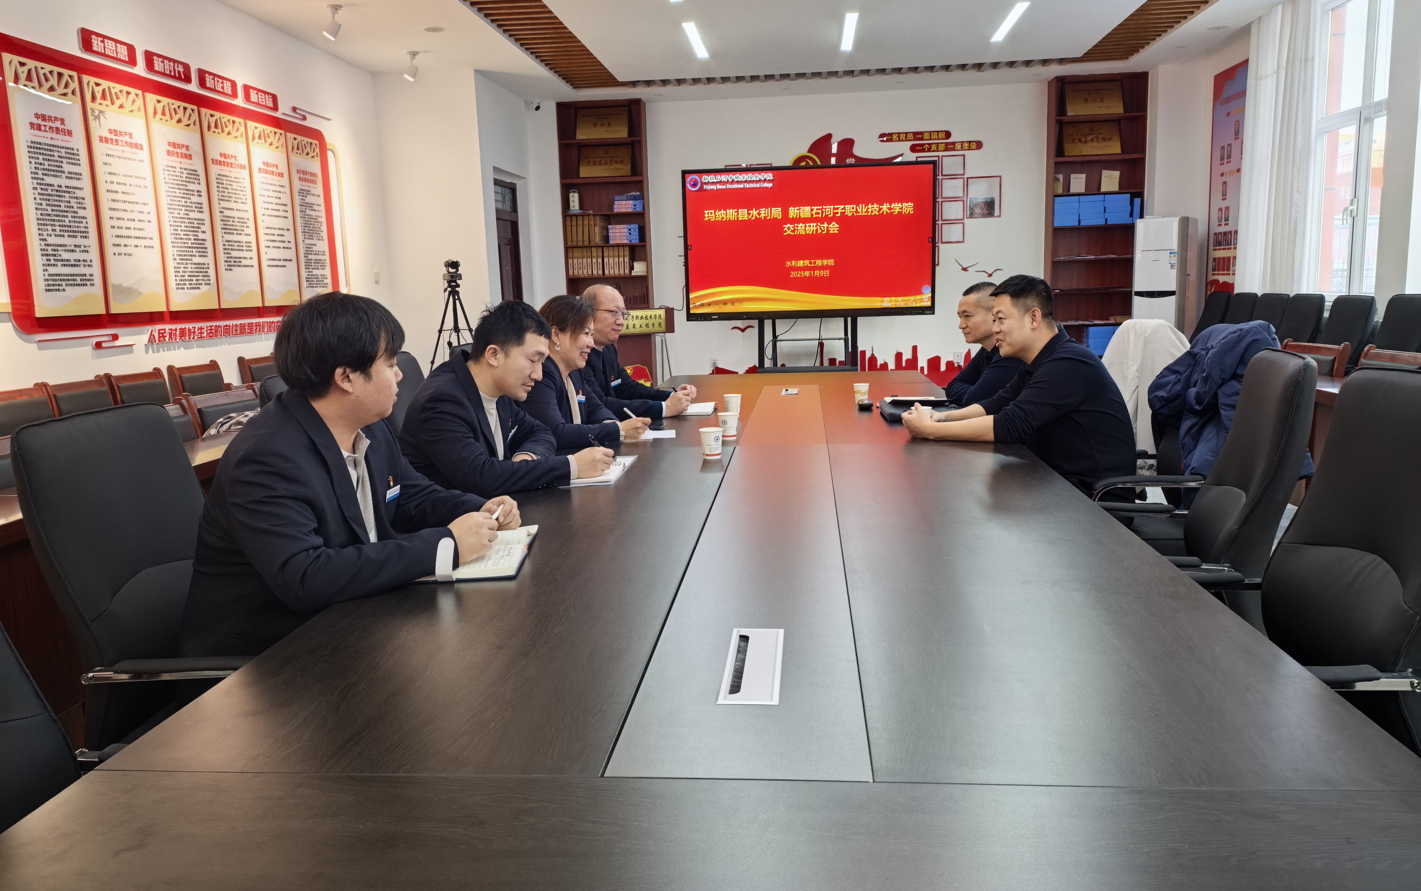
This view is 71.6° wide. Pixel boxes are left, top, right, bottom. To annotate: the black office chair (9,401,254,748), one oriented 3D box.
[{"bbox_3d":[-0.902,0.456,1.996,0.640,1.070,0.570,-1,9,6],"label":"black office chair"}]

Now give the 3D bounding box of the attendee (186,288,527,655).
[{"bbox_3d":[-0.721,0.345,1.944,0.700,1.270,0.600,-2,9,-2],"label":"attendee"}]

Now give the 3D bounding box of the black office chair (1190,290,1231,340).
[{"bbox_3d":[3.891,-0.711,8.197,0.640,1.060,0.560,-1,9,6],"label":"black office chair"}]

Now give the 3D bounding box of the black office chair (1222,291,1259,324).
[{"bbox_3d":[4.487,-0.840,8.838,0.620,1.020,0.580,-1,9,6],"label":"black office chair"}]

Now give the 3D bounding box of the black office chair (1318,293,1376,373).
[{"bbox_3d":[4.314,-0.546,7.101,0.620,1.020,0.580,-1,9,6],"label":"black office chair"}]

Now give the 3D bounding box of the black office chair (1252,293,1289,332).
[{"bbox_3d":[4.434,-0.750,8.309,0.620,1.020,0.580,-1,9,6],"label":"black office chair"}]

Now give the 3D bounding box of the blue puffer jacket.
[{"bbox_3d":[1.580,-0.106,3.086,0.400,0.560,0.520,-1,9,6],"label":"blue puffer jacket"}]

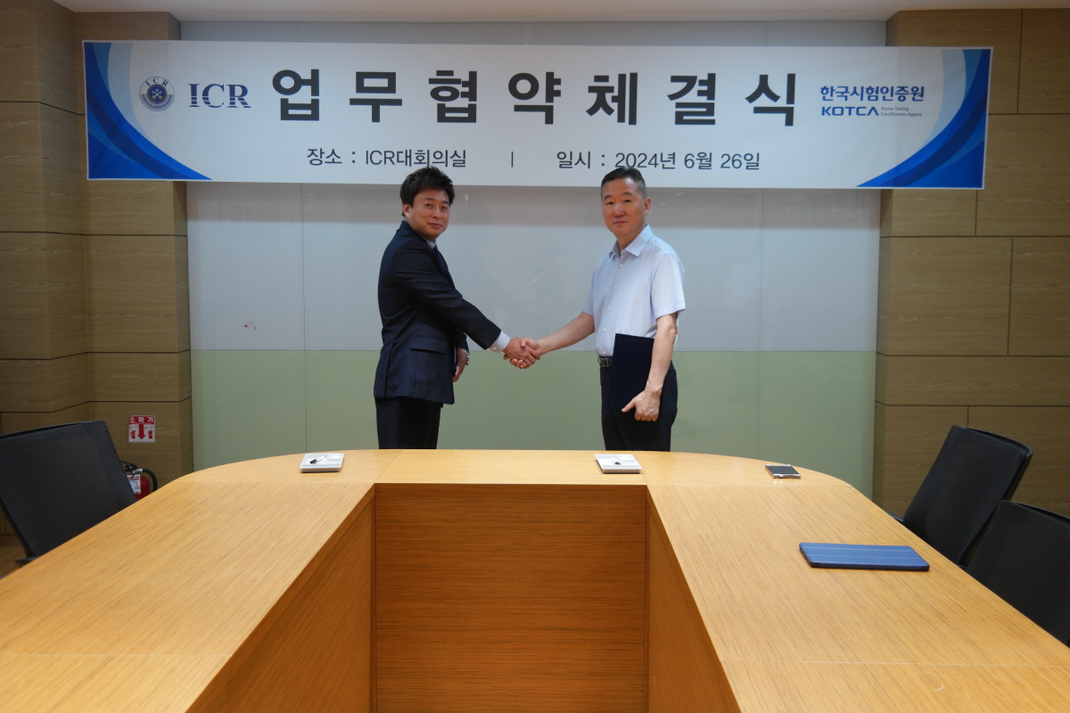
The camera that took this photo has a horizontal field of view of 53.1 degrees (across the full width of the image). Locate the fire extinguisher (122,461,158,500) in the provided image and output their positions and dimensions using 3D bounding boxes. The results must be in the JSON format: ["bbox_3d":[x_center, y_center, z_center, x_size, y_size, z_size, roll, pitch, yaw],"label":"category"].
[{"bbox_3d":[-2.013,0.708,5.407,0.200,0.392,0.150,0,5,1],"label":"fire extinguisher"}]

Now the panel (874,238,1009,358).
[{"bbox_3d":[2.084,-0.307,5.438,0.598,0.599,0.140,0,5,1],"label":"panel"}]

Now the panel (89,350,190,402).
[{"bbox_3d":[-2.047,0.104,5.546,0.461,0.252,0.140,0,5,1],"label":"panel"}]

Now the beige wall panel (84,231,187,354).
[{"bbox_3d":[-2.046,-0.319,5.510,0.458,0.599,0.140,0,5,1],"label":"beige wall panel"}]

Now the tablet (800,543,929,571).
[{"bbox_3d":[0.722,0.442,2.359,0.247,0.012,0.164,1,5,6],"label":"tablet"}]

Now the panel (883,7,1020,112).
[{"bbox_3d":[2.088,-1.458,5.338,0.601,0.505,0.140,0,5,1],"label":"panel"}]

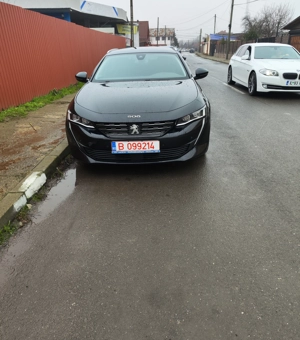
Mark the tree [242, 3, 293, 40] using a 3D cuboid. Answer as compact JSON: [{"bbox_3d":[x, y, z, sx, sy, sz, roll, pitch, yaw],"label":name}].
[{"bbox_3d":[13.271,-16.183,32.344,5.900,5.792,5.500,7,25,19],"label":"tree"}]

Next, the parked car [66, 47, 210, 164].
[{"bbox_3d":[-0.105,-1.463,5.083,1.900,1.420,4.780,-1,24,2],"label":"parked car"}]

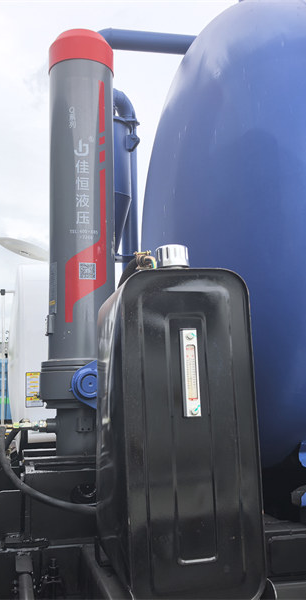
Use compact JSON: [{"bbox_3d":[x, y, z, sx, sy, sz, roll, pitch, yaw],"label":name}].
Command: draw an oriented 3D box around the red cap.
[{"bbox_3d":[-0.280,-0.959,2.458,0.249,0.167,0.249,-1,-9,0],"label":"red cap"}]

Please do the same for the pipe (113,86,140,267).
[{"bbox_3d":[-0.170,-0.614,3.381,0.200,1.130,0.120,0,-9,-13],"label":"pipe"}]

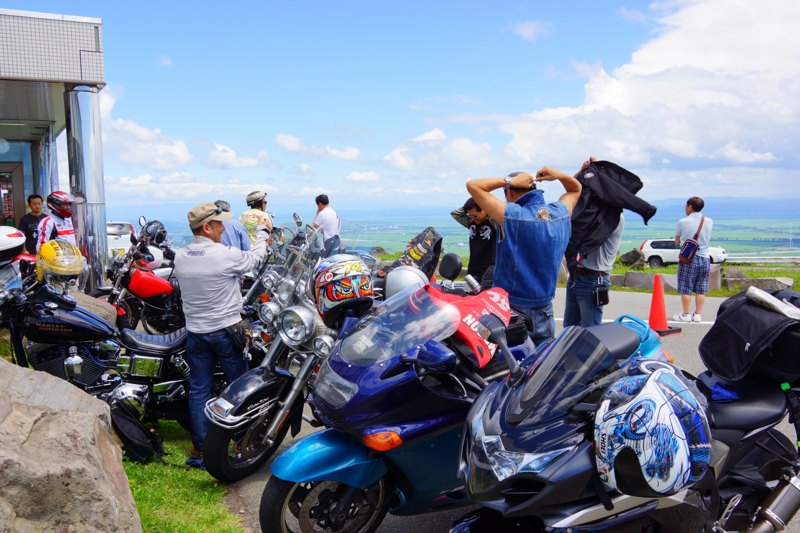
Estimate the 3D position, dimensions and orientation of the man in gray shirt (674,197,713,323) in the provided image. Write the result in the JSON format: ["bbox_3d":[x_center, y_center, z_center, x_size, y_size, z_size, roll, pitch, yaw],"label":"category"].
[{"bbox_3d":[3.923,-0.115,9.800,0.500,1.670,0.360,-1,5,-8],"label":"man in gray shirt"}]

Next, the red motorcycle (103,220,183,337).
[{"bbox_3d":[-2.511,0.302,8.200,2.050,1.290,0.800,0,5,12],"label":"red motorcycle"}]

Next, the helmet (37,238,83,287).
[{"bbox_3d":[-2.084,-0.025,4.500,0.310,0.270,0.260,23,18,37],"label":"helmet"}]

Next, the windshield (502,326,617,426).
[{"bbox_3d":[0.539,0.368,2.430,0.330,0.310,0.360,-2,5,-22],"label":"windshield"}]

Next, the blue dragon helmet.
[{"bbox_3d":[0.619,0.398,1.790,0.260,0.340,0.270,-12,0,-36],"label":"blue dragon helmet"}]

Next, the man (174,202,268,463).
[{"bbox_3d":[-1.113,0.410,4.570,0.520,1.650,0.520,3,6,36],"label":"man"}]

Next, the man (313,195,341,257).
[{"bbox_3d":[-1.280,-0.381,12.600,0.420,1.720,0.480,2,5,28],"label":"man"}]

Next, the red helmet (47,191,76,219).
[{"bbox_3d":[-3.705,-0.671,8.000,0.330,0.280,0.250,1,5,16],"label":"red helmet"}]

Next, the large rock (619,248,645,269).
[{"bbox_3d":[5.380,-0.174,17.000,0.600,0.460,0.500,1,5,15],"label":"large rock"}]

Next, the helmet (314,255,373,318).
[{"bbox_3d":[-0.265,0.106,3.380,0.255,0.270,0.340,-3,-16,-33],"label":"helmet"}]

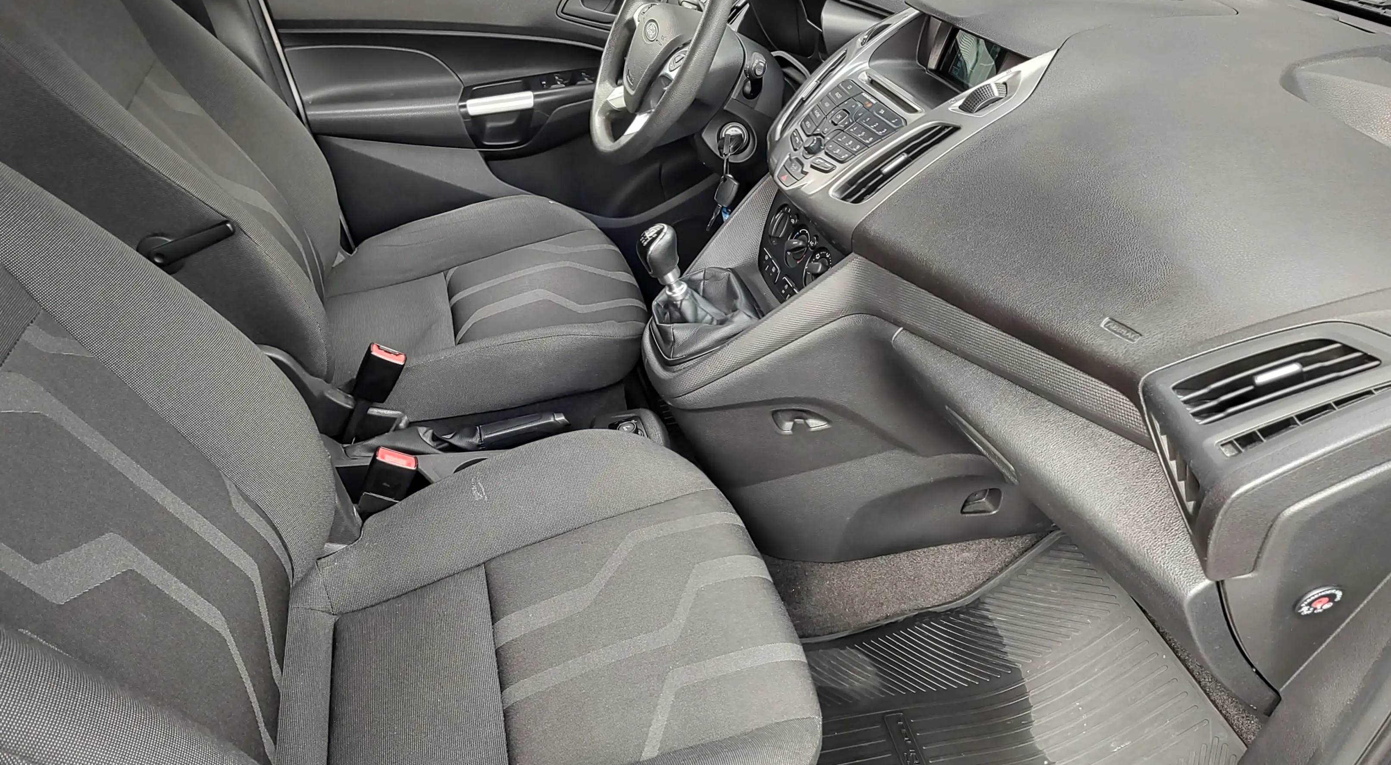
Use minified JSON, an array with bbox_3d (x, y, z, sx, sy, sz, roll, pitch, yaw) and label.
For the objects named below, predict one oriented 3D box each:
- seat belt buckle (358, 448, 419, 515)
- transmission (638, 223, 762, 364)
[{"bbox_3d":[-0.339,0.113,1.014,0.045,0.075,0.025,17,24,-26],"label":"seat belt buckle"},{"bbox_3d":[-0.011,-0.131,1.114,0.128,0.150,0.115,-24,35,-3],"label":"transmission"}]

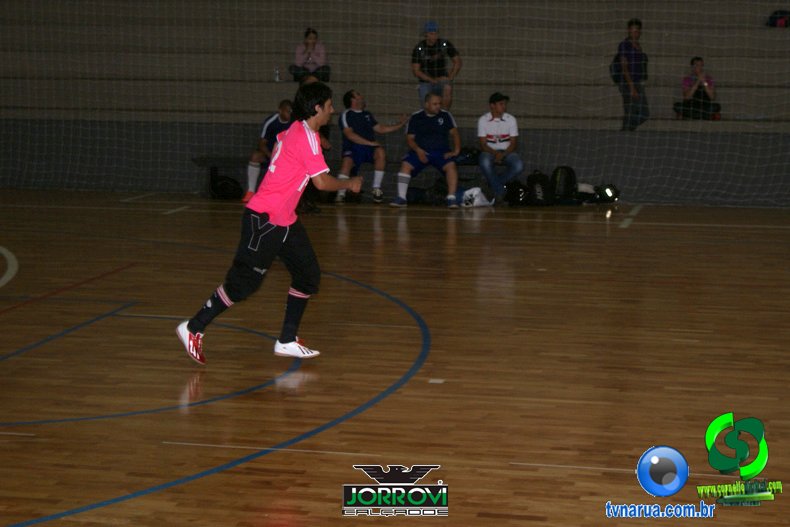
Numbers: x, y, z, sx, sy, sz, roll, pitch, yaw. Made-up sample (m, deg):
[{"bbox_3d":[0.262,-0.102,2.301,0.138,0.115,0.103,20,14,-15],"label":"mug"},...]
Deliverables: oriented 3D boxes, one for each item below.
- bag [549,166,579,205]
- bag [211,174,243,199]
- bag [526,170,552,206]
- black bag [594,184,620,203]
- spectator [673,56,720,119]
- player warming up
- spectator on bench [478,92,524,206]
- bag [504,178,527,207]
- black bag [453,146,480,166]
[{"bbox_3d":[2.051,-0.930,19.920,0.330,0.460,0.250,1,7,7],"label":"bag"},{"bbox_3d":[-2.101,-0.966,20.585,0.380,0.300,0.280,2,7,13],"label":"bag"},{"bbox_3d":[1.744,-0.910,19.867,0.310,0.430,0.230,1,7,5],"label":"bag"},{"bbox_3d":[2.588,-0.826,20.050,0.330,0.220,0.250,2,7,13],"label":"black bag"},{"bbox_3d":[3.884,-2.279,21.202,0.600,0.820,0.600,2,7,10],"label":"spectator"},{"bbox_3d":[-0.714,-0.230,9.292,0.930,1.600,0.540,-2,7,-18],"label":"player warming up"},{"bbox_3d":[1.278,-1.376,19.935,0.560,1.320,0.700,1,7,4],"label":"spectator on bench"},{"bbox_3d":[1.469,-0.867,19.903,0.290,0.330,0.260,2,7,13],"label":"bag"},{"bbox_3d":[0.879,-1.326,20.236,0.360,0.240,0.260,2,7,13],"label":"black bag"}]

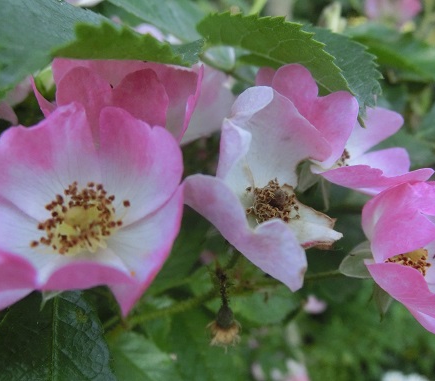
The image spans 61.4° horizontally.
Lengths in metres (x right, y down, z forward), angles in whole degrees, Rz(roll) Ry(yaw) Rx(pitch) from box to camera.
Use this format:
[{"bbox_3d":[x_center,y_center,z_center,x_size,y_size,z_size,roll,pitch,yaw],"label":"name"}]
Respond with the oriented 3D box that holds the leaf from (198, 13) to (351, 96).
[{"bbox_3d":[0.023,-0.053,0.147,0.062,0.022,0.018,17,12,-3],"label":"leaf"}]

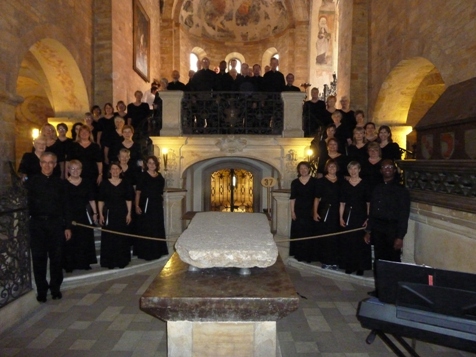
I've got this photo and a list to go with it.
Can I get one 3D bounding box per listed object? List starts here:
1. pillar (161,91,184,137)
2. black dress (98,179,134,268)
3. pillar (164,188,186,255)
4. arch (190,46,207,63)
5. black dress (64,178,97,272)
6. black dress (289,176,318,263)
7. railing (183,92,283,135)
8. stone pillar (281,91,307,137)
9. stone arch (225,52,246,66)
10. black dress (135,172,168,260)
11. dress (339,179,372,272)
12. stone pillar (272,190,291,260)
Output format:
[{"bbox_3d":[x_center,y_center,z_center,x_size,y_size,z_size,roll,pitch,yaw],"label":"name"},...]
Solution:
[{"bbox_3d":[-1.411,-1.383,7.350,0.500,0.960,0.460,0,3,0],"label":"pillar"},{"bbox_3d":[-1.859,0.696,5.260,0.530,1.360,0.360,-1,3,-20],"label":"black dress"},{"bbox_3d":[-1.136,0.784,6.200,0.370,1.220,0.380,0,3,0],"label":"pillar"},{"bbox_3d":[-1.531,-4.849,13.500,0.750,0.620,0.400,-2,4,-40],"label":"arch"},{"bbox_3d":[-2.337,0.678,5.070,0.490,1.360,0.350,-1,3,-18],"label":"black dress"},{"bbox_3d":[1.091,0.668,5.600,0.500,1.390,0.360,1,3,14],"label":"black dress"},{"bbox_3d":[-0.117,-1.370,7.300,2.200,0.920,0.100,0,3,0],"label":"railing"},{"bbox_3d":[1.187,-1.347,7.350,0.500,0.960,0.460,0,3,0],"label":"stone pillar"},{"bbox_3d":[-0.102,-4.825,14.000,0.840,0.620,0.420,0,3,0],"label":"stone arch"},{"bbox_3d":[-1.414,0.629,5.620,0.540,1.420,0.380,-1,3,-25],"label":"black dress"},{"bbox_3d":[1.736,0.687,5.080,0.500,1.370,0.350,1,3,18],"label":"dress"},{"bbox_3d":[0.784,0.848,6.200,0.360,1.230,0.380,0,3,0],"label":"stone pillar"}]

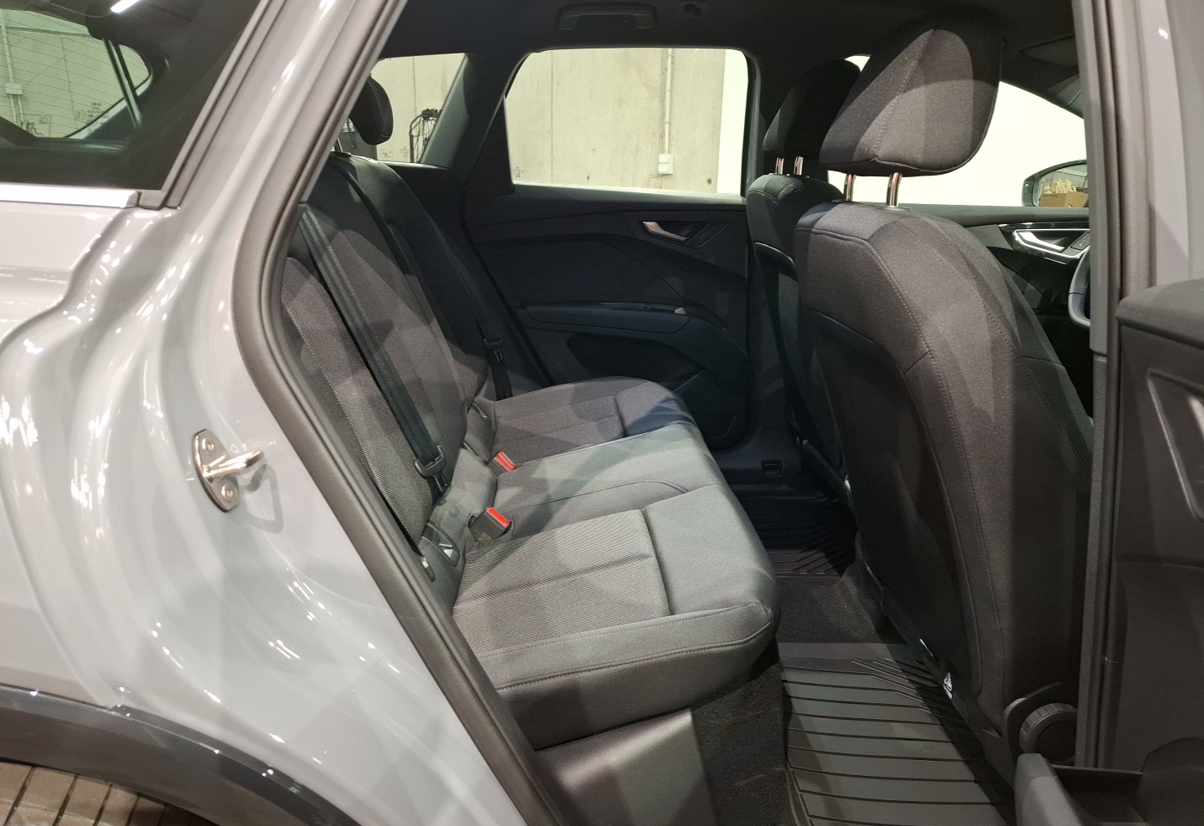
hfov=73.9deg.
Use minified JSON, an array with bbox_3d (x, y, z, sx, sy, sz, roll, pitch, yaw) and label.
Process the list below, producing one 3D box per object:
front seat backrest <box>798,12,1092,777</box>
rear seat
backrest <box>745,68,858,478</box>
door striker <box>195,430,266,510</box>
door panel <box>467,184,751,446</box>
[{"bbox_3d":[0.509,-0.043,1.149,0.270,0.940,0.510,-19,18,4],"label":"front seat backrest"},{"bbox_3d":[-0.161,-0.174,1.491,0.850,0.880,1.290,0,18,-2],"label":"rear seat"},{"bbox_3d":[0.571,-0.297,1.879,0.270,0.940,0.510,-19,18,4],"label":"backrest"},{"bbox_3d":[-0.333,0.050,0.729,0.047,0.078,0.038,-11,13,21],"label":"door striker"},{"bbox_3d":[0.029,-0.243,2.232,0.790,0.735,0.130,0,18,-2],"label":"door panel"}]

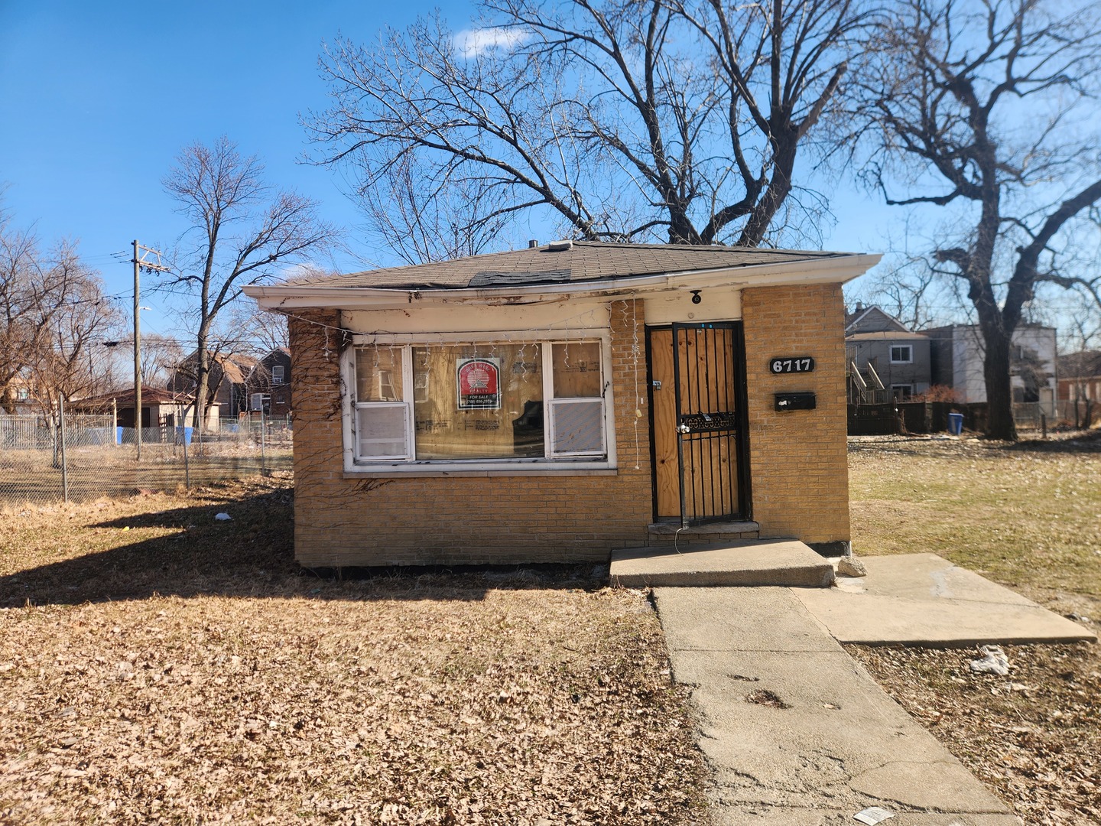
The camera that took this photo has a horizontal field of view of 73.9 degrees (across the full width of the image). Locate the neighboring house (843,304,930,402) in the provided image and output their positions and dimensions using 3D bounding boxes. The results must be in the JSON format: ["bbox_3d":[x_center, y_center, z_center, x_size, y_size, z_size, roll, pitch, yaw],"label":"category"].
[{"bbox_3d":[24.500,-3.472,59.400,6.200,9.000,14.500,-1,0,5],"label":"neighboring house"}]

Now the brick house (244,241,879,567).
[{"bbox_3d":[0.570,-0.452,13.600,6.600,4.150,12.200,-1,0,5],"label":"brick house"}]

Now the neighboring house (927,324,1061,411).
[{"bbox_3d":[32.000,-2.676,57.400,6.900,7.100,13.500,-1,0,5],"label":"neighboring house"}]

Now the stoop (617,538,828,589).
[{"bbox_3d":[1.620,1.503,7.250,2.030,0.220,1.050,-1,0,5],"label":"stoop"}]

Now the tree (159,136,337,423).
[{"bbox_3d":[-21.000,-8.800,51.000,12.300,20.500,11.500,-1,0,5],"label":"tree"}]

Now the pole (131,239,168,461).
[{"bbox_3d":[-18.840,-2.860,34.300,0.500,10.100,2.600,-1,0,5],"label":"pole"}]

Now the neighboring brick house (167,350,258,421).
[{"bbox_3d":[-31.200,-1.825,72.000,6.100,8.000,12.500,-1,0,5],"label":"neighboring brick house"}]

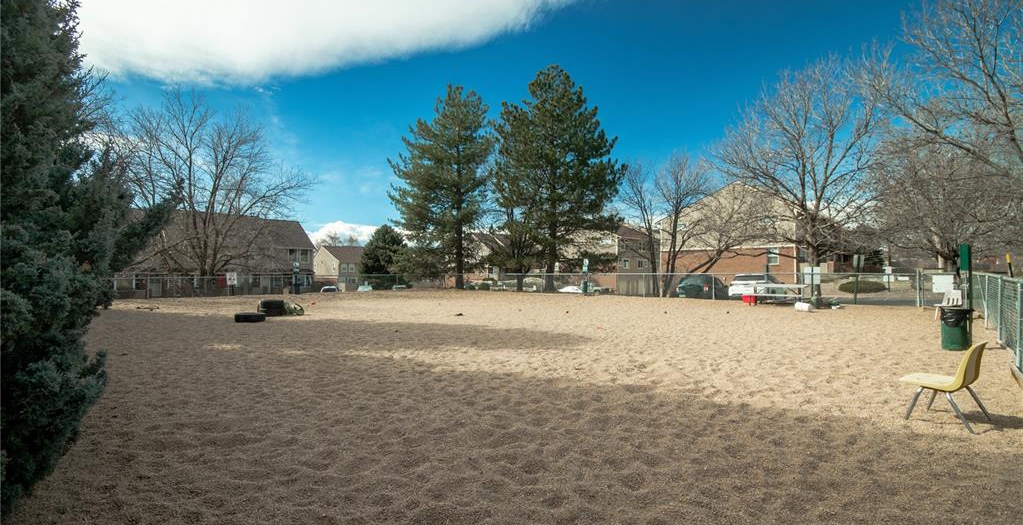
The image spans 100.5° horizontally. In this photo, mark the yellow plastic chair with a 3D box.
[{"bbox_3d":[4.110,1.120,4.030,0.500,0.760,0.560,0,0,-33],"label":"yellow plastic chair"}]

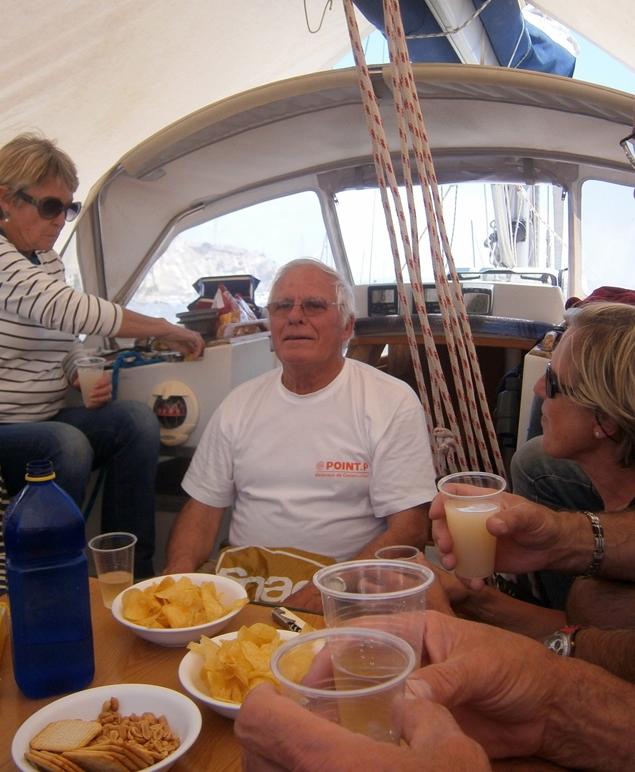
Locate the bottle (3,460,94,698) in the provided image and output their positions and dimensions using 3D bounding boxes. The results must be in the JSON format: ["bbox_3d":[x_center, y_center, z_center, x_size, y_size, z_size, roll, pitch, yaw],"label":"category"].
[{"bbox_3d":[-0.305,0.214,0.888,0.087,0.262,0.087,-3,9,-22],"label":"bottle"}]

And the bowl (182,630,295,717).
[{"bbox_3d":[-0.062,0.325,0.860,0.176,0.056,0.176,0,8,0],"label":"bowl"}]

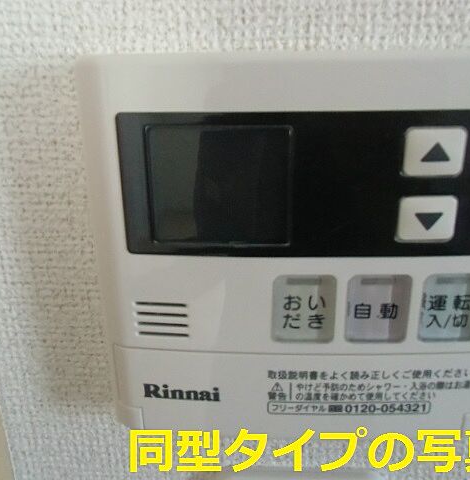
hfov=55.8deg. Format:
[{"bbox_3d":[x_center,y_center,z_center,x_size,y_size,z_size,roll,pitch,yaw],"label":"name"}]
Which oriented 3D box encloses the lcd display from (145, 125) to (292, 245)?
[{"bbox_3d":[-0.004,-0.015,0.120,0.038,0.032,0.005,0,17,2],"label":"lcd display"}]

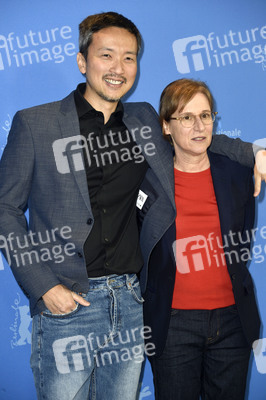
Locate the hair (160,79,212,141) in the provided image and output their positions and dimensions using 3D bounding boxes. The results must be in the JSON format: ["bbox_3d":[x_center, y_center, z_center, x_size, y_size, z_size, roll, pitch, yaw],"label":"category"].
[{"bbox_3d":[0.158,-0.258,4.000,0.165,0.200,0.195,-7,5,-29],"label":"hair"}]

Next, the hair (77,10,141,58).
[{"bbox_3d":[-0.063,-0.448,3.800,0.172,0.170,0.195,3,7,-17],"label":"hair"}]

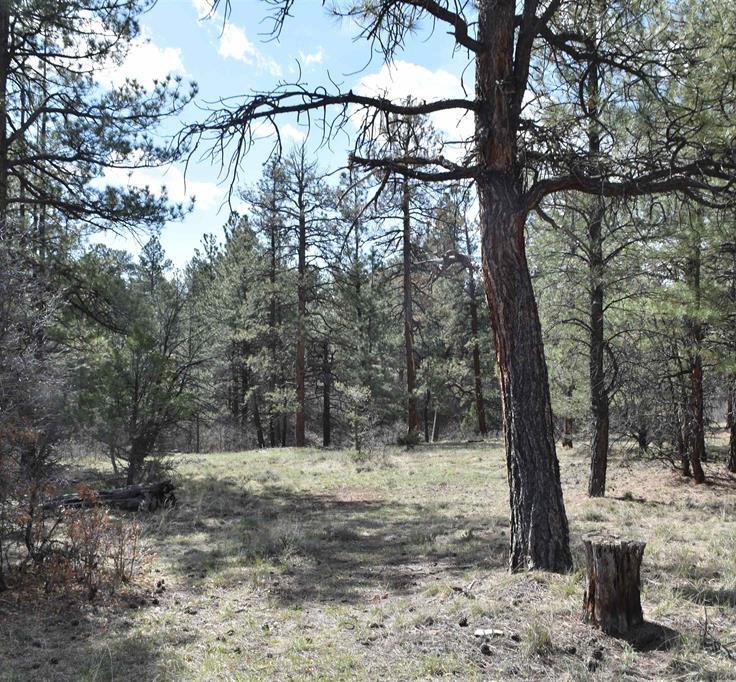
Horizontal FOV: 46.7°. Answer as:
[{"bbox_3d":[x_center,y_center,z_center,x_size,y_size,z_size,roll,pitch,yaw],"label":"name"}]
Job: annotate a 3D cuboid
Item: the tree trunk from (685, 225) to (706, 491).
[{"bbox_3d":[5.337,0.236,13.900,0.310,4.200,0.260,0,-2,0],"label":"tree trunk"}]

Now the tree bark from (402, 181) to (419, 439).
[{"bbox_3d":[1.211,-0.954,24.300,0.370,7.460,0.320,0,-2,0],"label":"tree bark"}]

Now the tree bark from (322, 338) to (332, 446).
[{"bbox_3d":[-1.092,1.389,23.000,0.240,2.910,0.220,0,-2,0],"label":"tree bark"}]

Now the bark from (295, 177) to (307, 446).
[{"bbox_3d":[-1.820,-0.688,23.000,0.290,7.060,0.280,0,-2,0],"label":"bark"}]

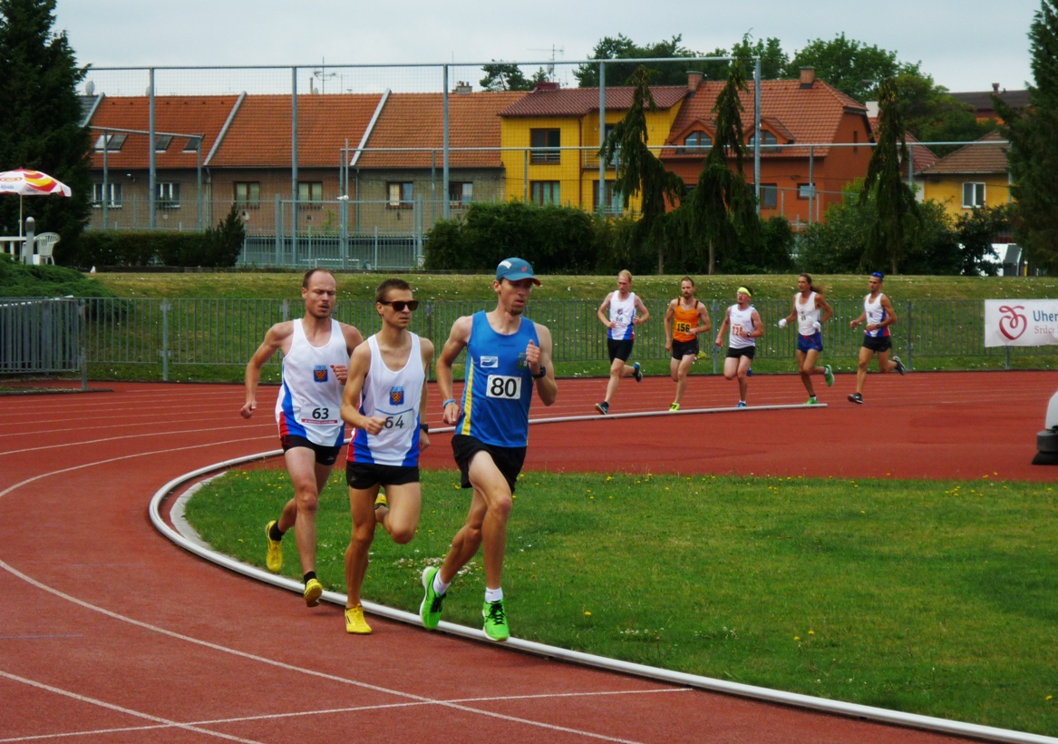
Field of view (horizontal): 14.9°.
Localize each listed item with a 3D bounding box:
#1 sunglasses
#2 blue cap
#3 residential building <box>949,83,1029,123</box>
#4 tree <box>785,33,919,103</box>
[{"bbox_3d":[-0.618,-0.310,19.200,0.145,0.048,0.145,-1,3,-30],"label":"sunglasses"},{"bbox_3d":[-0.047,-0.455,18.250,0.175,0.132,0.255,1,8,-32],"label":"blue cap"},{"bbox_3d":[37.289,-17.755,330.000,12.000,11.000,10.000,0,2,15],"label":"residential building"},{"bbox_3d":[21.493,-15.864,268.000,9.300,13.200,9.000,0,1,0],"label":"tree"}]

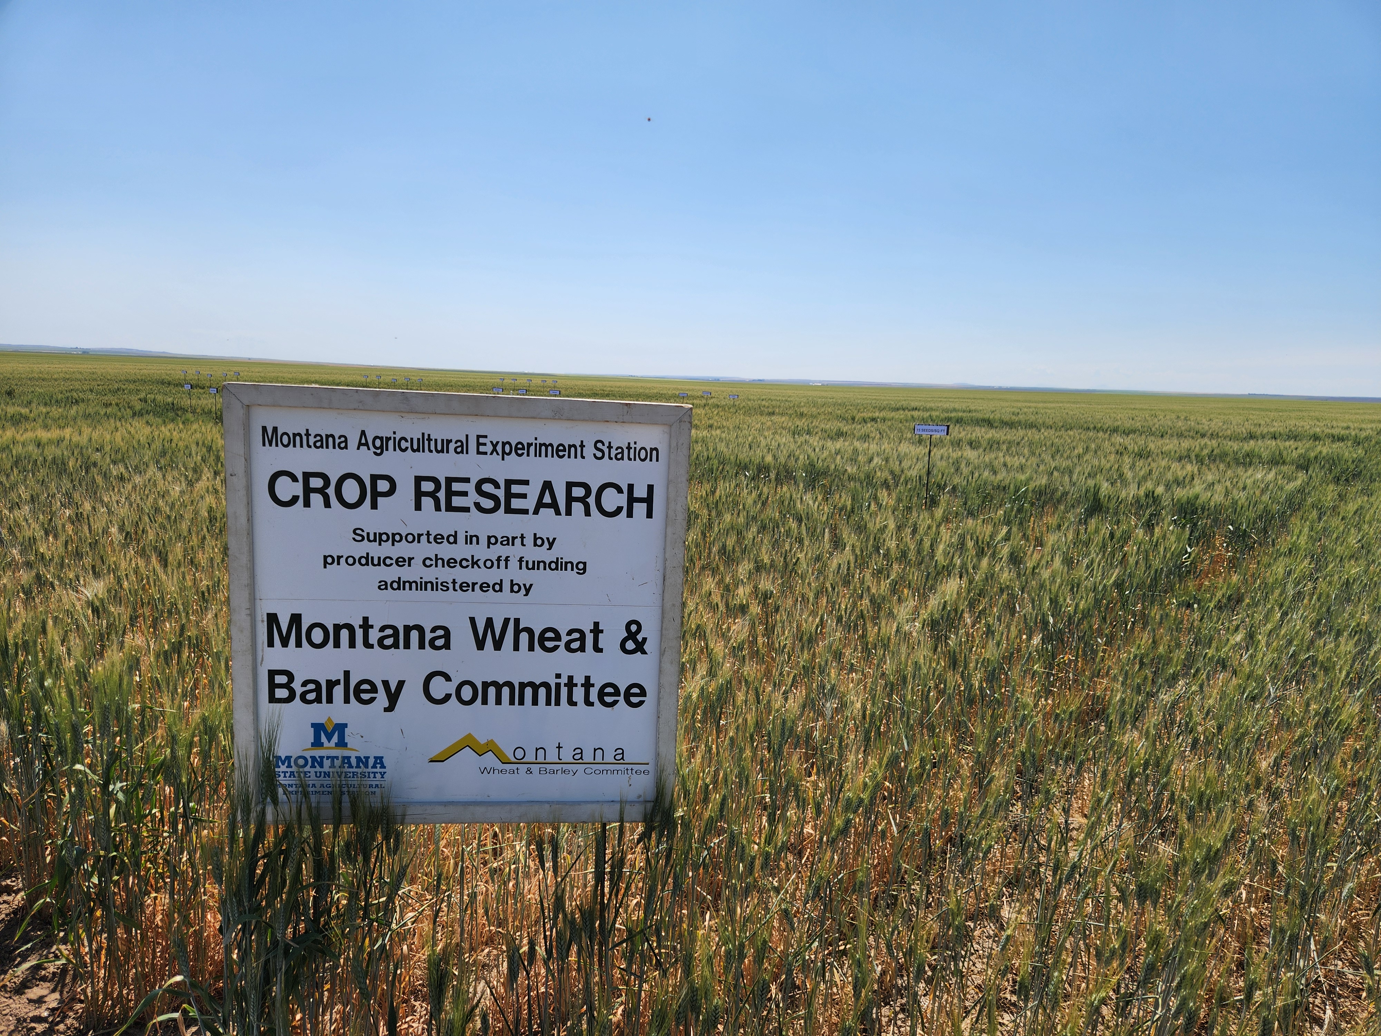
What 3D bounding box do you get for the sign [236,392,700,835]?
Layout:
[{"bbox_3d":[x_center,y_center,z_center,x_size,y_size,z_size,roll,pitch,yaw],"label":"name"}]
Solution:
[{"bbox_3d":[-0.476,0.202,1.924,0.920,0.909,0.045,1,9,-6],"label":"sign"}]

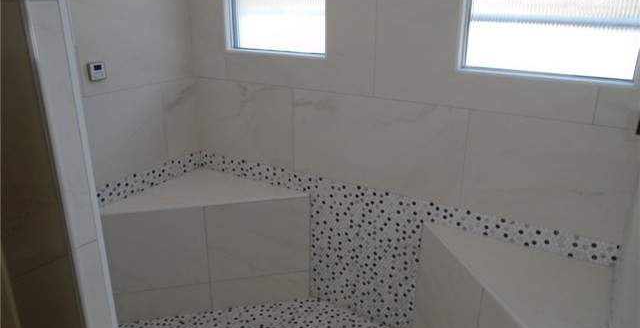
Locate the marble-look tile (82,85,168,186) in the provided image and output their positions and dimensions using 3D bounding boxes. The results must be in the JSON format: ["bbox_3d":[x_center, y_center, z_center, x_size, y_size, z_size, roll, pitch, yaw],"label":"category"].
[{"bbox_3d":[-0.757,-0.071,1.581,0.012,0.305,0.609,12,22,30],"label":"marble-look tile"}]

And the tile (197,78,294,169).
[{"bbox_3d":[-0.292,-0.161,1.845,0.477,0.305,0.012,12,22,30],"label":"tile"}]

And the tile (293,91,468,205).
[{"bbox_3d":[0.169,-0.064,1.570,0.610,0.305,0.012,12,22,30],"label":"tile"}]

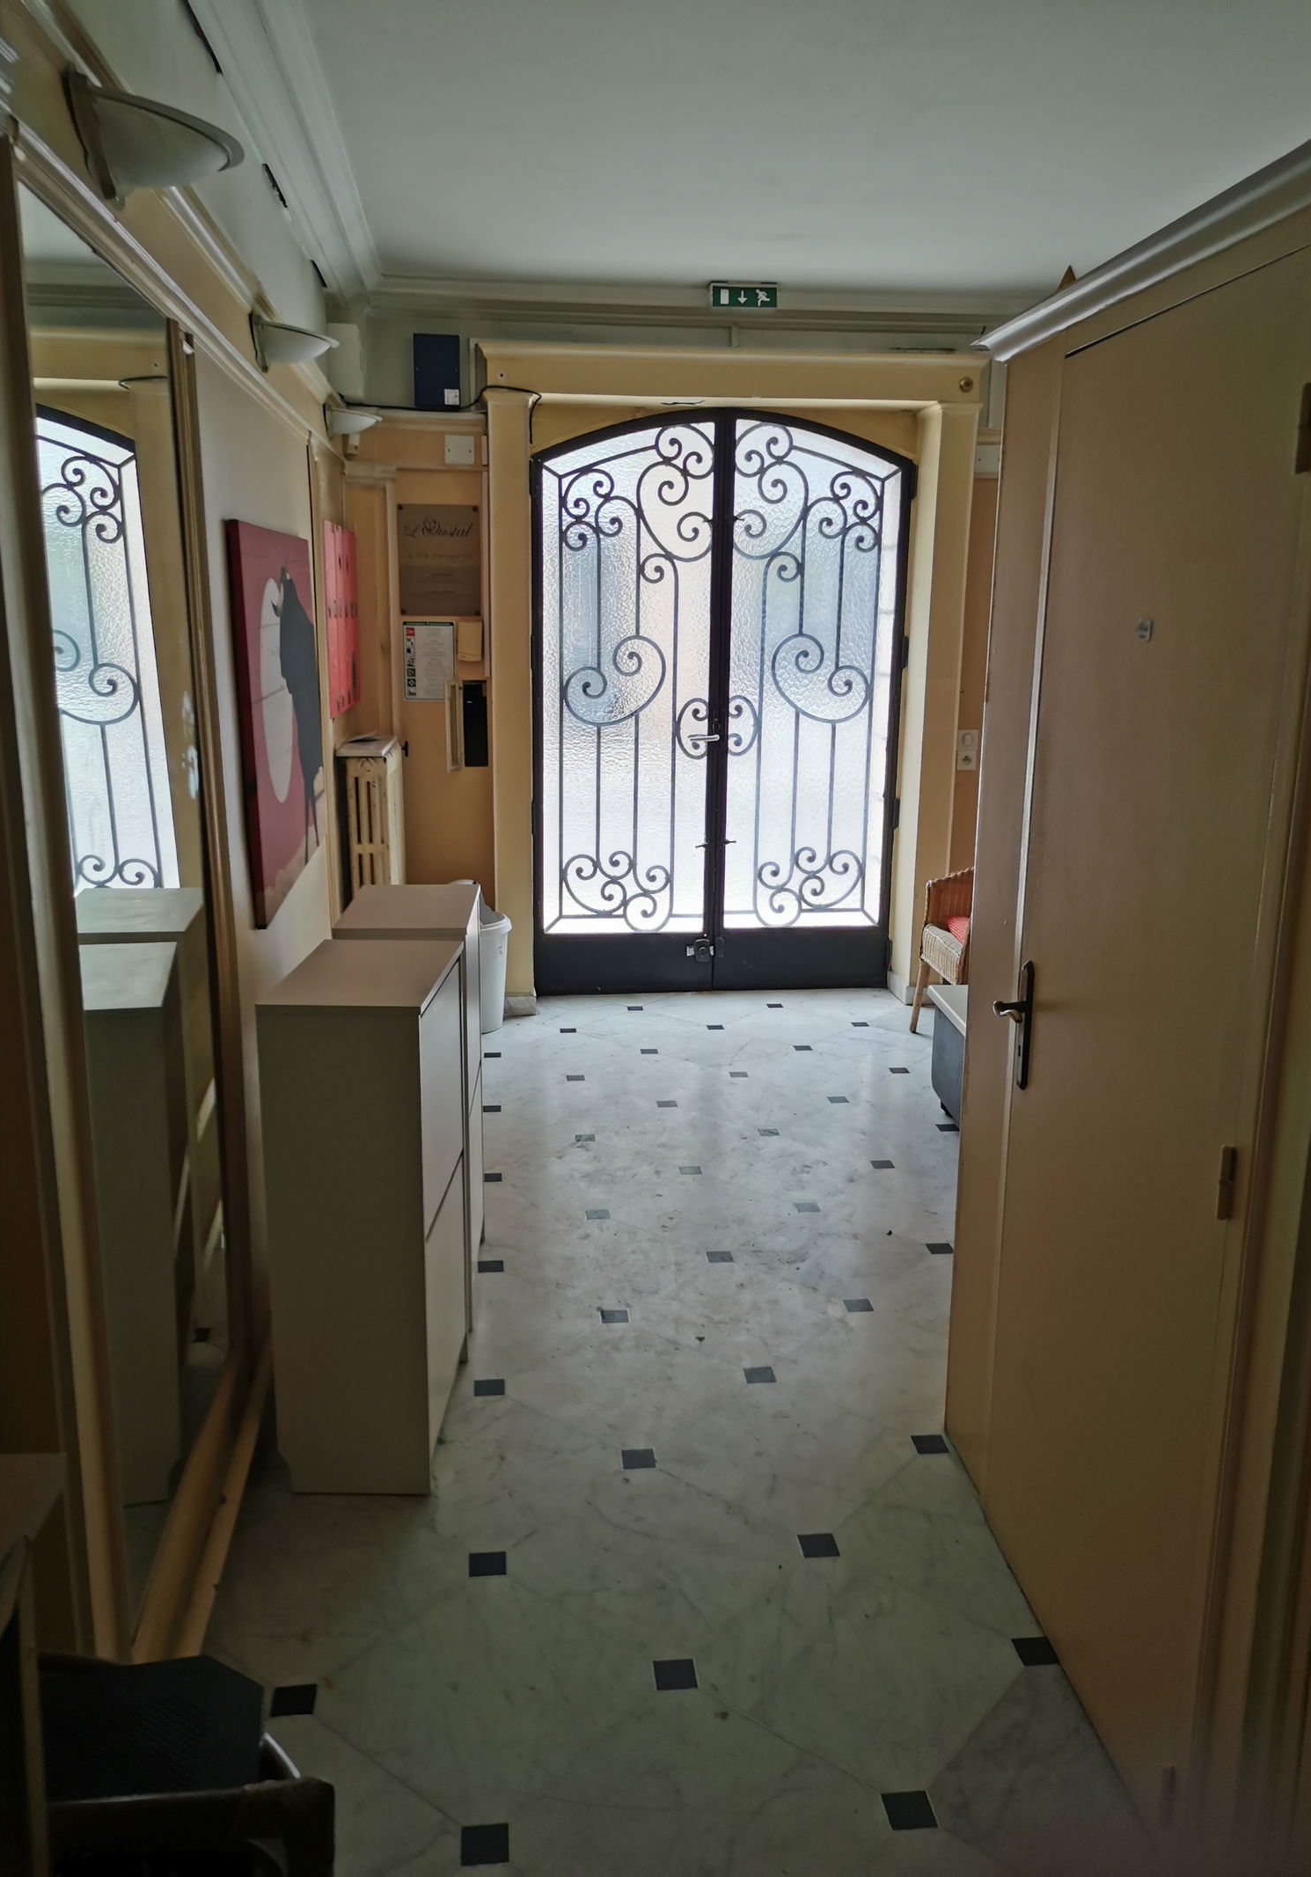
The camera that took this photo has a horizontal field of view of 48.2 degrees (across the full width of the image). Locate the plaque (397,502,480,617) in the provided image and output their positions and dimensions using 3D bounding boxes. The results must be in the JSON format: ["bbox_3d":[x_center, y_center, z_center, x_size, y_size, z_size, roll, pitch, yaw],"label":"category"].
[{"bbox_3d":[-0.820,-1.436,5.586,0.300,0.400,0.020,-1,13,-6],"label":"plaque"}]

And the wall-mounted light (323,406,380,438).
[{"bbox_3d":[-1.000,-1.711,4.897,0.168,0.105,0.430,-1,13,-7],"label":"wall-mounted light"}]

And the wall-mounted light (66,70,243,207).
[{"bbox_3d":[-0.636,-1.028,1.949,0.168,0.105,0.430,-1,13,-7],"label":"wall-mounted light"}]

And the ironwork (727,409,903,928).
[{"bbox_3d":[0.632,-1.034,5.958,0.750,2.060,0.040,-1,13,-6],"label":"ironwork"}]

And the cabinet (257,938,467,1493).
[{"bbox_3d":[-0.539,0.513,2.834,0.280,0.930,0.490,1,13,1],"label":"cabinet"}]

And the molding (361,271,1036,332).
[{"bbox_3d":[0.204,-2.337,5.428,2.700,0.130,0.150,-1,13,-6],"label":"molding"}]

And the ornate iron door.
[{"bbox_3d":[0.272,-1.014,5.924,1.500,2.120,0.050,-1,13,-6],"label":"ornate iron door"}]

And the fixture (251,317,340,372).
[{"bbox_3d":[-0.811,-1.351,3.363,0.168,0.105,0.430,-1,13,-7],"label":"fixture"}]

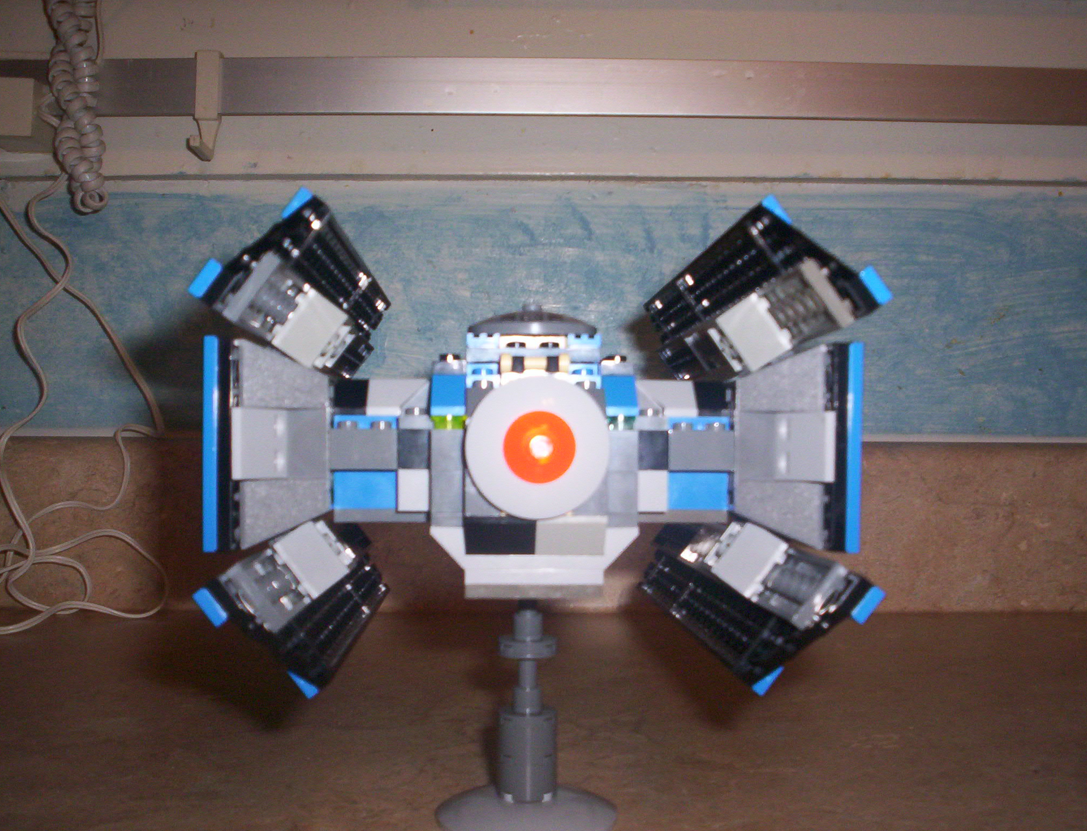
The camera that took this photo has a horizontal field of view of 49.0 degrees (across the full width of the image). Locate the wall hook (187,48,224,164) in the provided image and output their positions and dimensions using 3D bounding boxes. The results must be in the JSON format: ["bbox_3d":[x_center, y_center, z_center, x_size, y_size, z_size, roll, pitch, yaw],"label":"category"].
[{"bbox_3d":[-0.195,-0.180,0.684,0.015,0.062,0.033,0,-1,-1],"label":"wall hook"}]

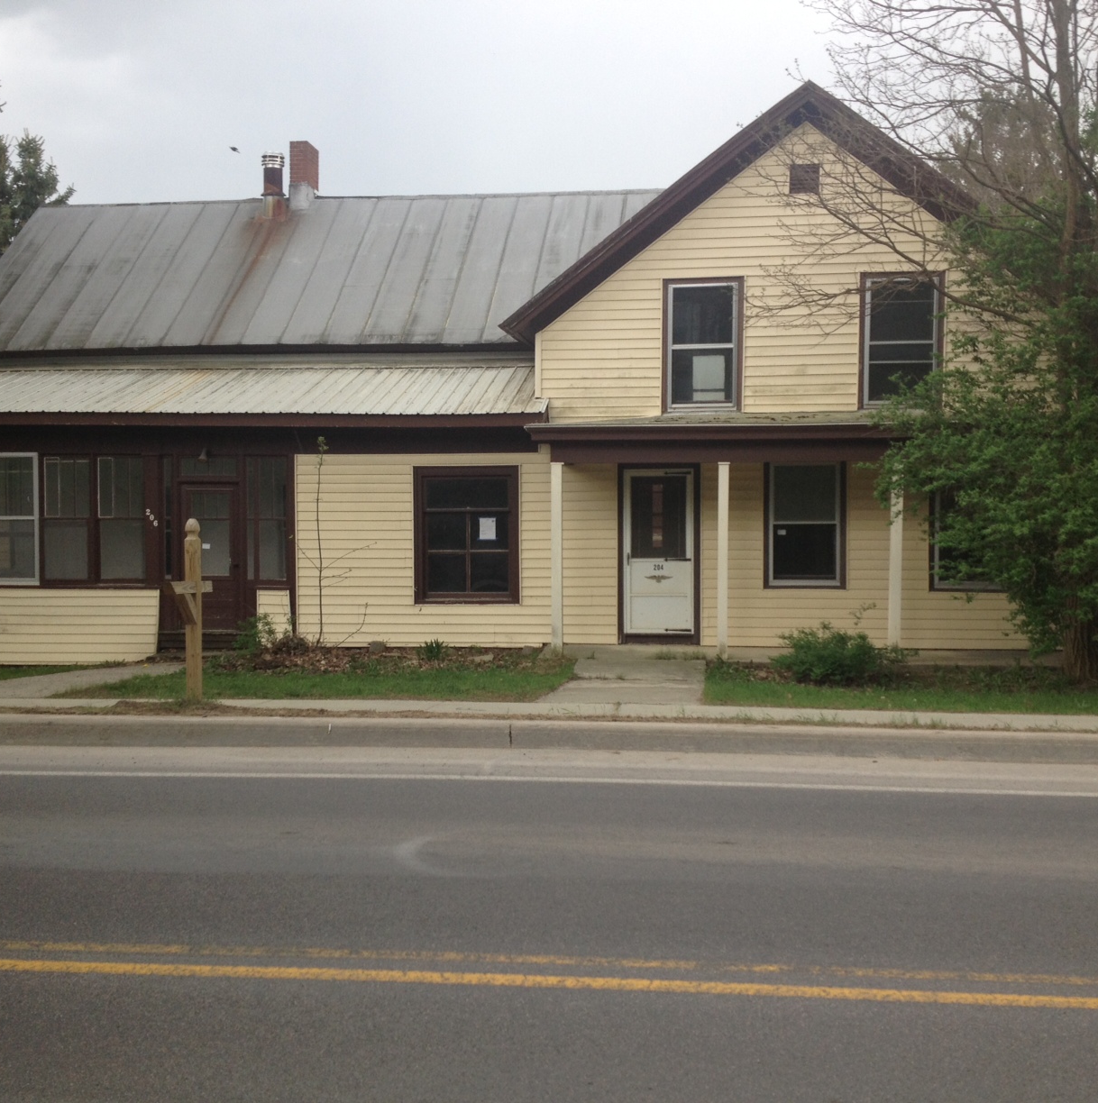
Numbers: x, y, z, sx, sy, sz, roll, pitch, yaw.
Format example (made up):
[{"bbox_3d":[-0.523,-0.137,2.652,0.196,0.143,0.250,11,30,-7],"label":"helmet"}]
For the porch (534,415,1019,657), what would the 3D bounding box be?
[{"bbox_3d":[2.718,-0.231,17.279,5.811,2.887,1.600,0,2,7],"label":"porch"}]

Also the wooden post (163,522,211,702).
[{"bbox_3d":[-2.563,0.420,10.650,0.095,1.320,0.800,0,2,7],"label":"wooden post"}]

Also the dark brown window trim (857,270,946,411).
[{"bbox_3d":[4.225,-2.519,17.820,1.014,1.660,0.110,0,2,7],"label":"dark brown window trim"}]

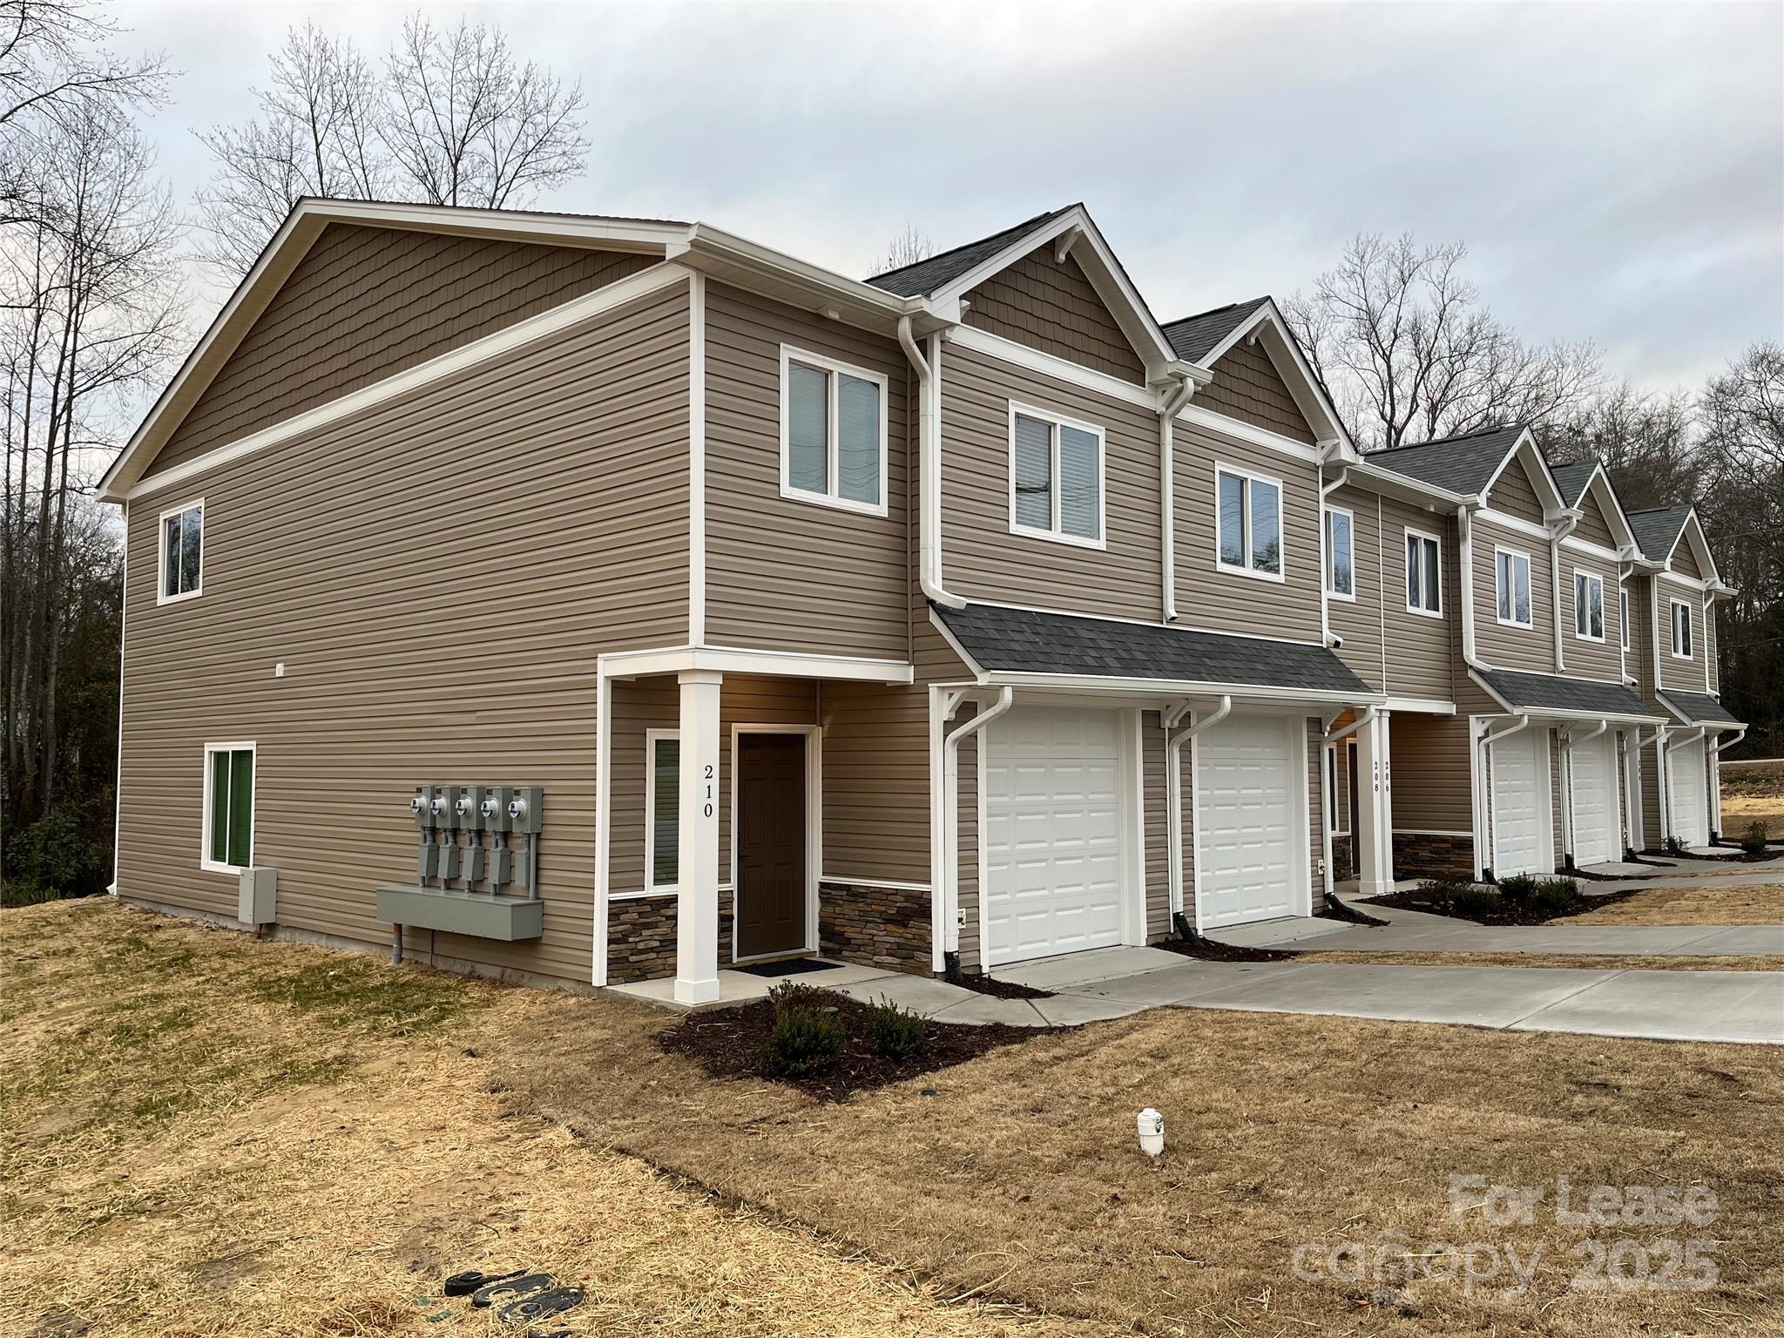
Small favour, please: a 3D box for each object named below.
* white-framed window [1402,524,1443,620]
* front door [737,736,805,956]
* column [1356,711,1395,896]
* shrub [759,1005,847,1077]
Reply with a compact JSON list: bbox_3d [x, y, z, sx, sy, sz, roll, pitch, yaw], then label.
[{"bbox_3d":[7.950,-1.421,19.988,0.100,1.270,1.284,-4,-6,44],"label":"white-framed window"},{"bbox_3d":[-1.130,1.611,12.383,0.065,2.014,0.901,-4,-5,43],"label":"front door"},{"bbox_3d":[6.724,1.855,18.673,0.250,2.500,0.560,-4,-6,44],"label":"column"},{"bbox_3d":[-0.571,2.326,8.576,0.520,0.400,0.520,0,-4,0],"label":"shrub"}]

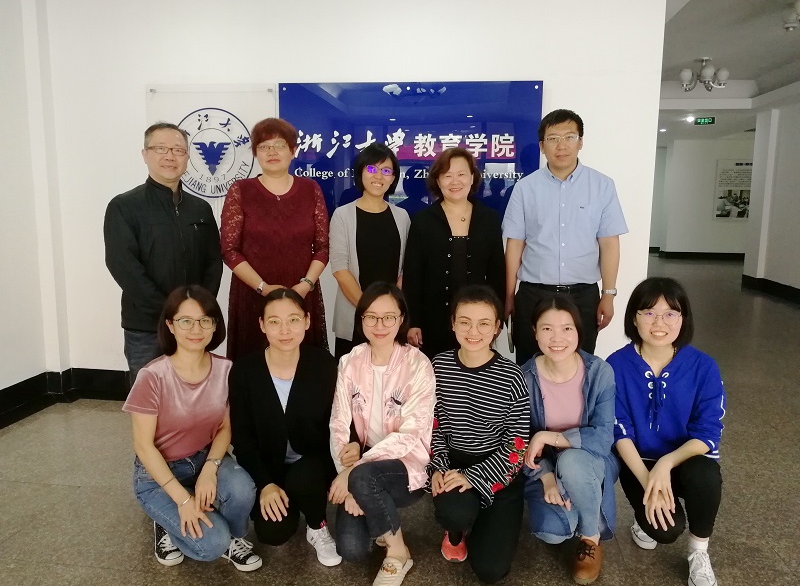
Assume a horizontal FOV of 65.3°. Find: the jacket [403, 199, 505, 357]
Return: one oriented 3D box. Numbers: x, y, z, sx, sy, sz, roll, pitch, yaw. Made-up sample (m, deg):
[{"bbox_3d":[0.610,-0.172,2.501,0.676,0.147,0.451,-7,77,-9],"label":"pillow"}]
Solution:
[{"bbox_3d":[0.236,-0.035,2.701,0.450,0.723,0.300,0,8,-5],"label":"jacket"}]

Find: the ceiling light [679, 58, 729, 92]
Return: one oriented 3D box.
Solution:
[{"bbox_3d":[4.009,-2.887,8.228,0.640,0.405,0.640,1,8,0],"label":"ceiling light"}]

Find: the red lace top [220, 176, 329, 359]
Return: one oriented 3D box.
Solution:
[{"bbox_3d":[-0.514,-0.063,2.597,0.460,0.830,0.300,-1,8,-14],"label":"red lace top"}]

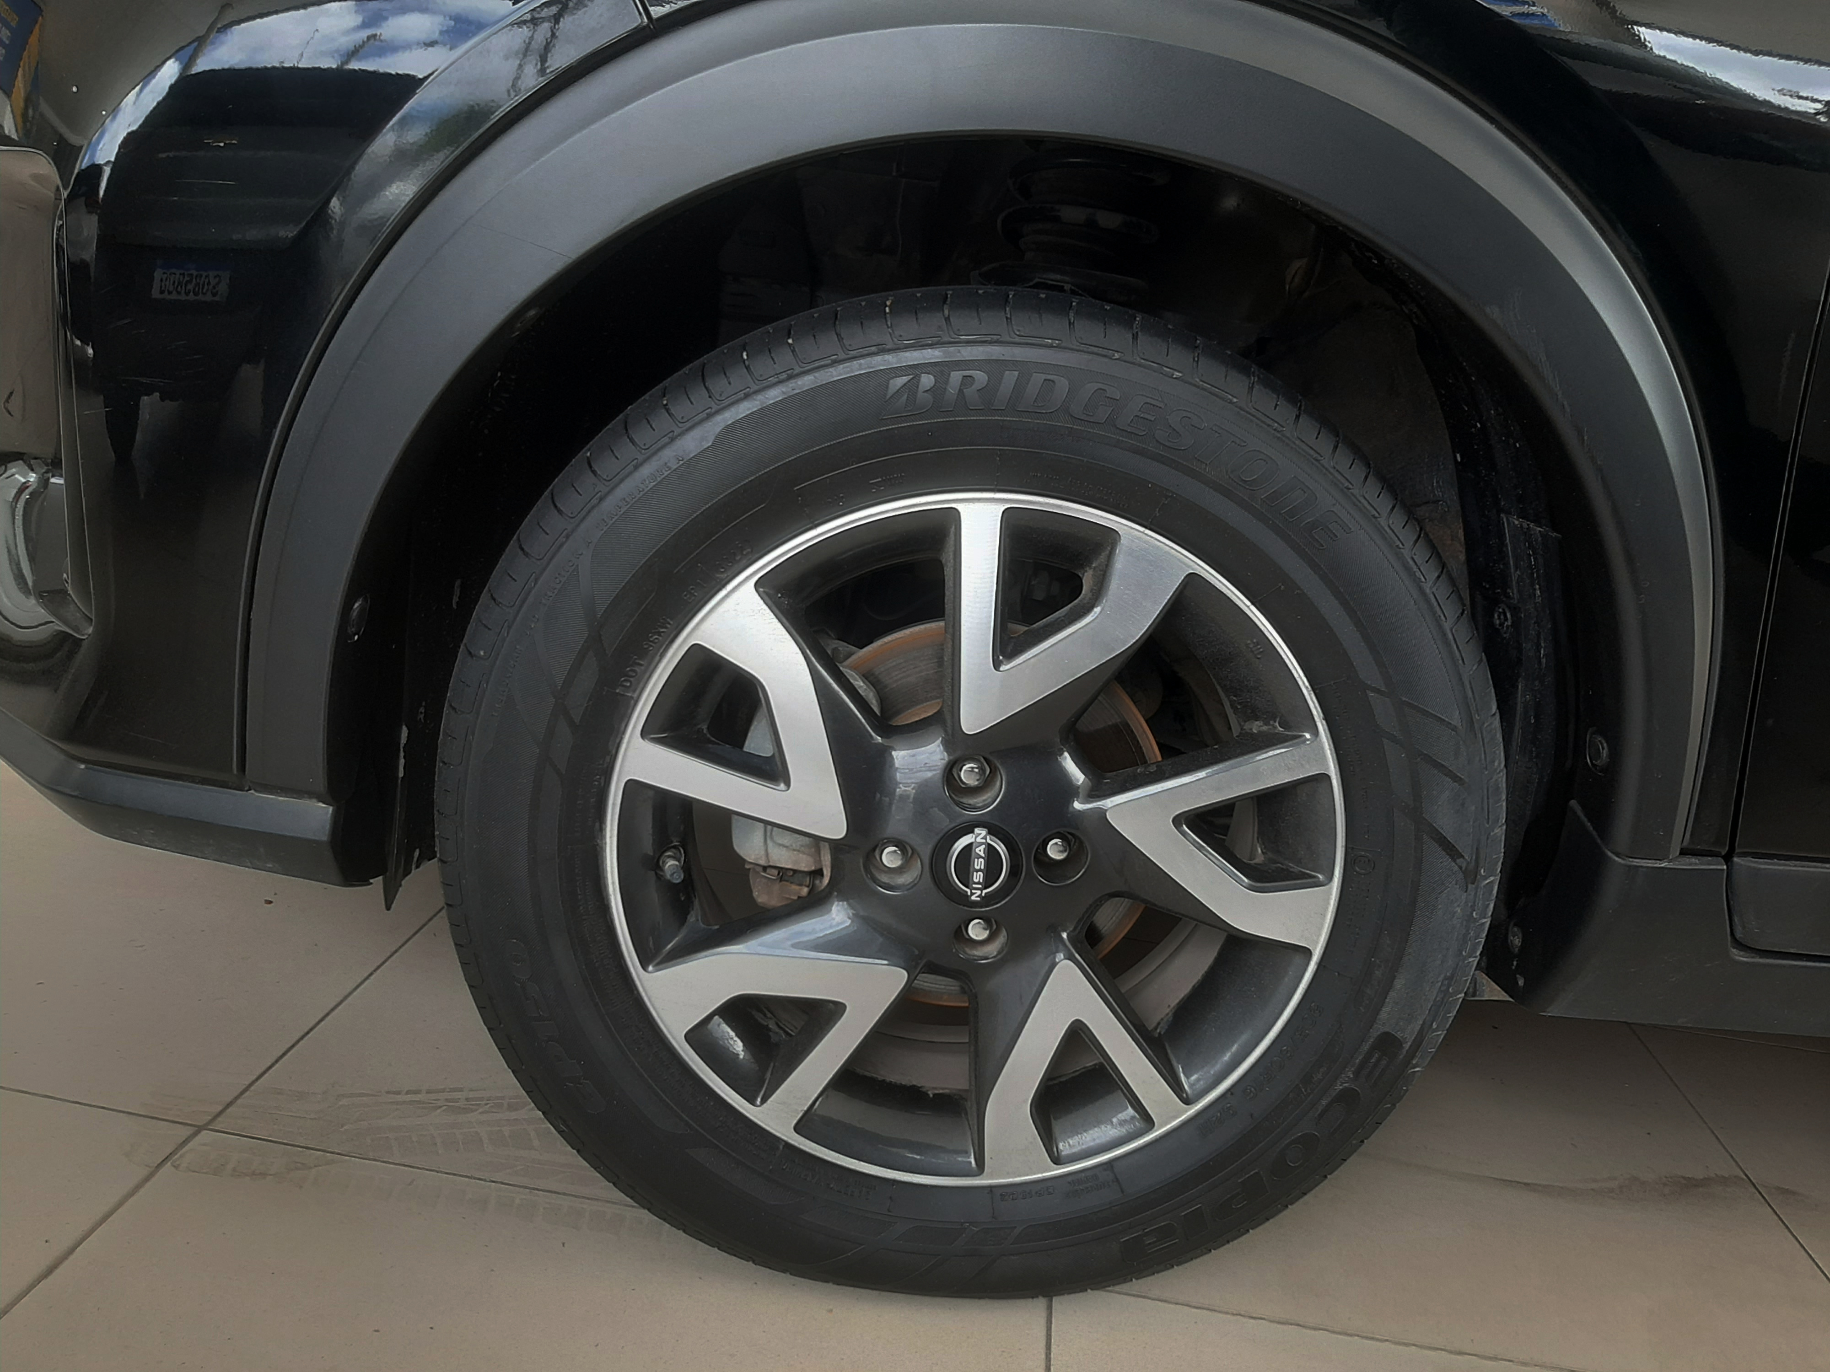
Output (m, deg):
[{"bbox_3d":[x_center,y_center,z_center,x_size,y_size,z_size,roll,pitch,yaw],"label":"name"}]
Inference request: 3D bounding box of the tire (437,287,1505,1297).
[{"bbox_3d":[0.035,0.081,0.943,0.652,0.650,0.208,6,15,-3],"label":"tire"}]

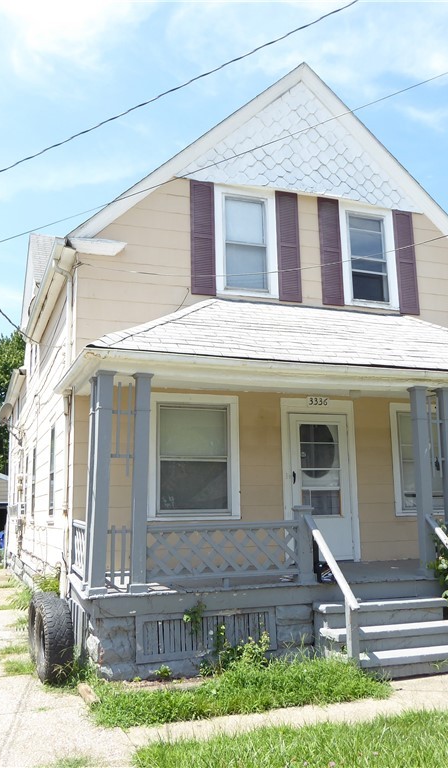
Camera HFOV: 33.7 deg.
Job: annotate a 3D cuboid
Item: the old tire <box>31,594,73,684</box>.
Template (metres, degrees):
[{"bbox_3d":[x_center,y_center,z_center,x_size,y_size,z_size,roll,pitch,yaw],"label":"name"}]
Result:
[{"bbox_3d":[-1.589,2.397,6.905,0.243,0.765,0.765,3,-10,-19],"label":"old tire"}]

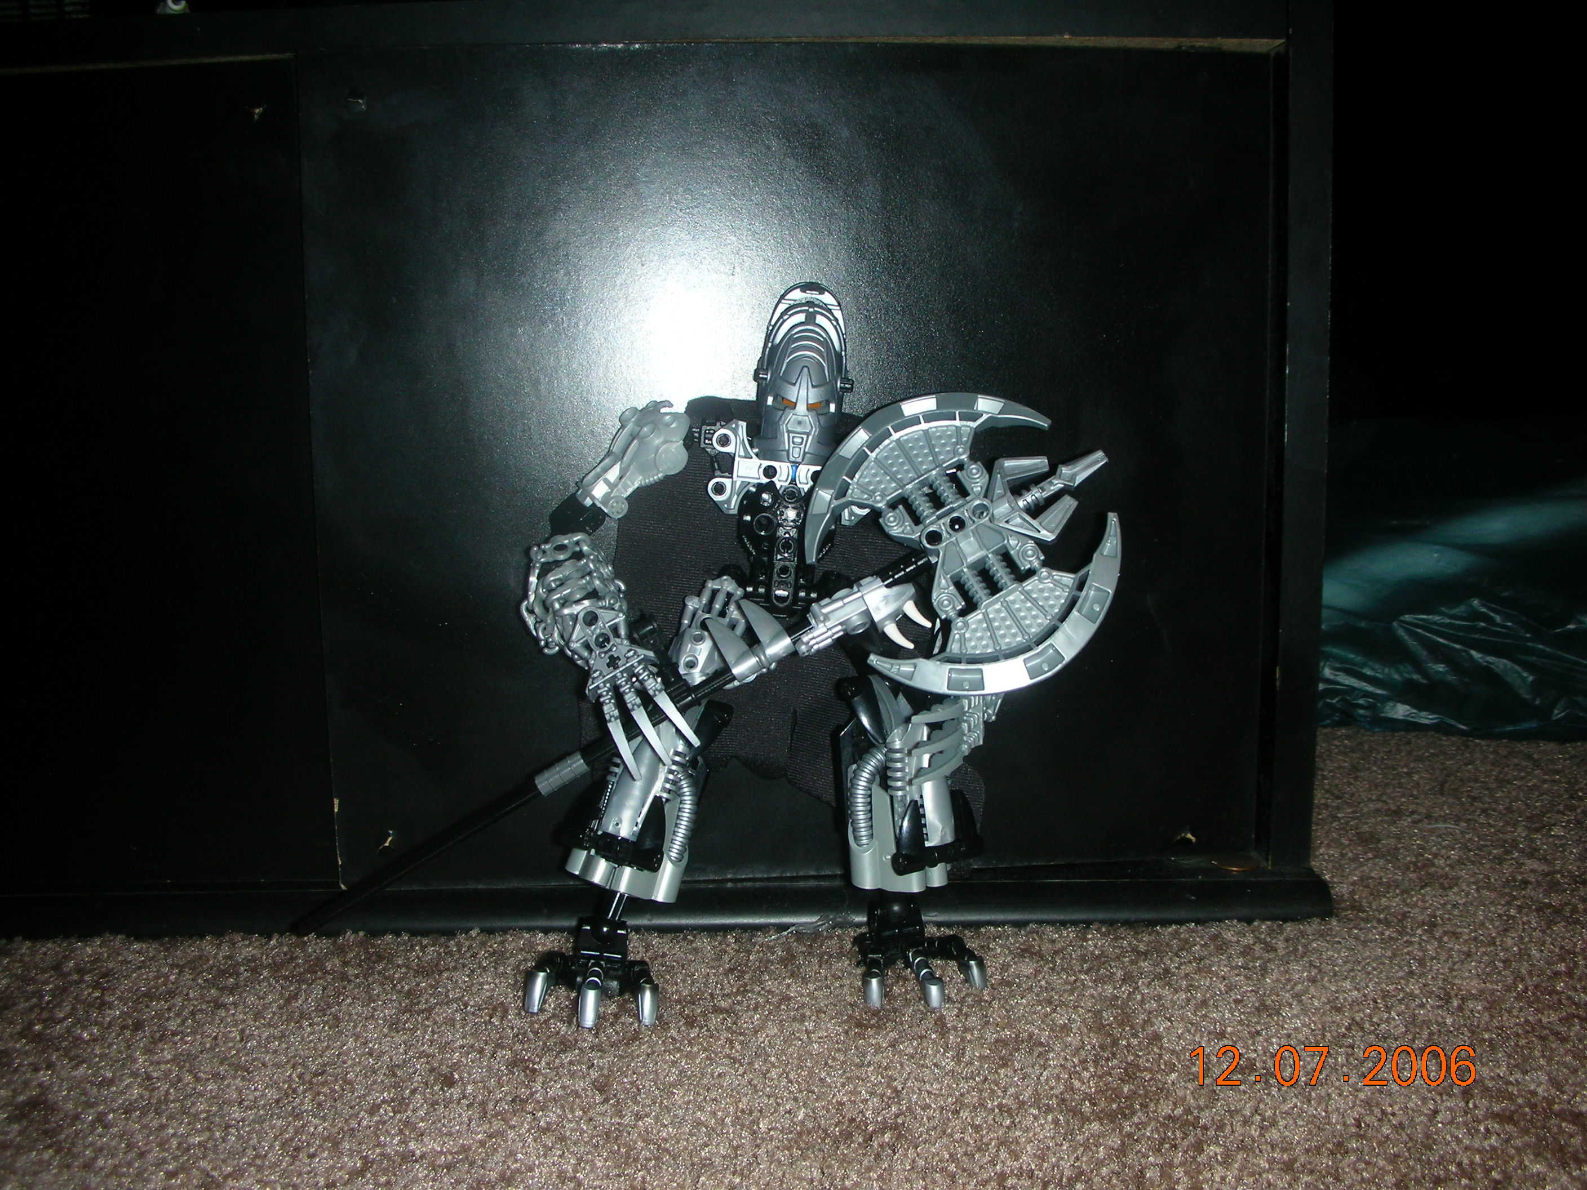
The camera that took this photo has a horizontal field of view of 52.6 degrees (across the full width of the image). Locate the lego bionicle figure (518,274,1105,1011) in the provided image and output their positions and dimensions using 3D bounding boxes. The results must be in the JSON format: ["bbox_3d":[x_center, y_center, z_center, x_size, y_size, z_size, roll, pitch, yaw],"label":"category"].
[{"bbox_3d":[0.006,0.019,0.515,0.187,0.236,0.120,-1,7,0],"label":"lego bionicle figure"}]

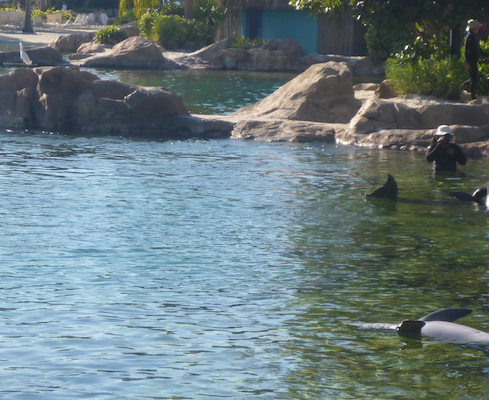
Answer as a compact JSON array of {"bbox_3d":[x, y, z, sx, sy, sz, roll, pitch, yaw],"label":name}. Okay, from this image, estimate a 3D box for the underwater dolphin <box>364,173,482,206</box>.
[{"bbox_3d":[2.610,-0.128,30.800,1.850,0.500,0.500,1,5,10],"label":"underwater dolphin"}]

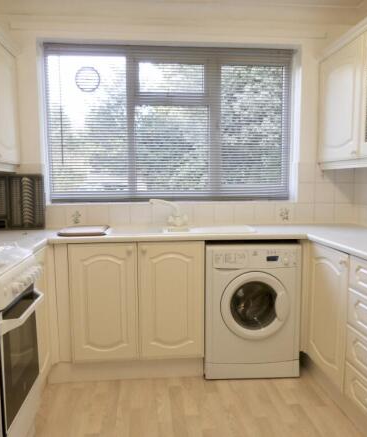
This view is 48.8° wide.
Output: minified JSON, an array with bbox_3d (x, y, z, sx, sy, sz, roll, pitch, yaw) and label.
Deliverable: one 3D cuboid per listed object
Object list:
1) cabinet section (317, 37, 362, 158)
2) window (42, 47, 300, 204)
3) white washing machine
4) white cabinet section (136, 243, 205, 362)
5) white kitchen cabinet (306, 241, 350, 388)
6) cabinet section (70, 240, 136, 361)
[{"bbox_3d":[1.165,-0.744,2.660,0.295,0.708,0.575,-1,6,-5],"label":"cabinet section"},{"bbox_3d":[-0.072,-0.697,3.038,1.860,1.140,0.045,-1,5,-5],"label":"window"},{"bbox_3d":[0.419,0.565,2.779,0.600,0.850,0.560,-1,5,-5],"label":"white washing machine"},{"bbox_3d":[-0.092,0.474,2.716,0.401,0.726,0.550,-1,6,-5],"label":"white cabinet section"},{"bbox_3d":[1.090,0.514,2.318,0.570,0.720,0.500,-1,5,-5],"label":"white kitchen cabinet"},{"bbox_3d":[-0.493,0.480,2.682,0.403,0.726,0.550,-1,6,-5],"label":"cabinet section"}]

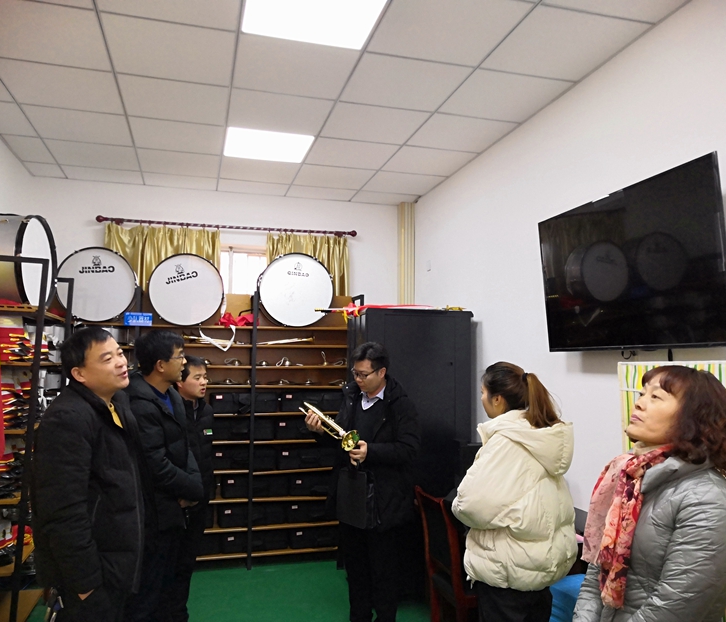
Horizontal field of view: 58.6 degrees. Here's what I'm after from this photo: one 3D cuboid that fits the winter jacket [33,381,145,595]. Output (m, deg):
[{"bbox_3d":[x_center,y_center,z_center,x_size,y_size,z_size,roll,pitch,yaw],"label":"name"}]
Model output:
[{"bbox_3d":[-0.976,0.616,2.310,0.360,0.780,0.530,1,-5,-1],"label":"winter jacket"}]

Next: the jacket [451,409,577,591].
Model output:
[{"bbox_3d":[0.576,0.705,2.460,0.430,0.690,0.510,-3,-7,40],"label":"jacket"}]

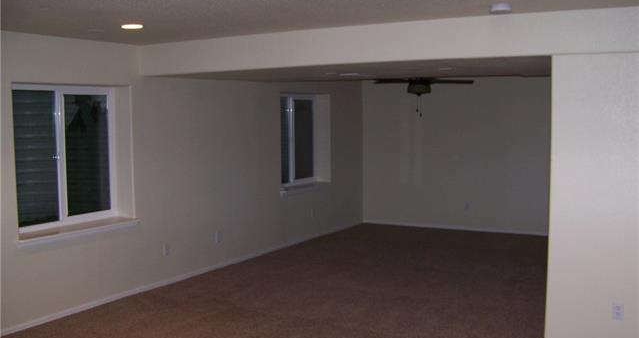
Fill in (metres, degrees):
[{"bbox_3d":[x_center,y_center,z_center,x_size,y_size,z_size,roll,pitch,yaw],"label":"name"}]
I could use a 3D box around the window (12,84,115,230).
[{"bbox_3d":[-2.265,-0.106,5.669,0.090,1.230,1.180,3,6,31],"label":"window"}]

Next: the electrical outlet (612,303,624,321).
[{"bbox_3d":[1.986,0.951,4.299,0.072,0.116,0.010,3,6,31],"label":"electrical outlet"}]

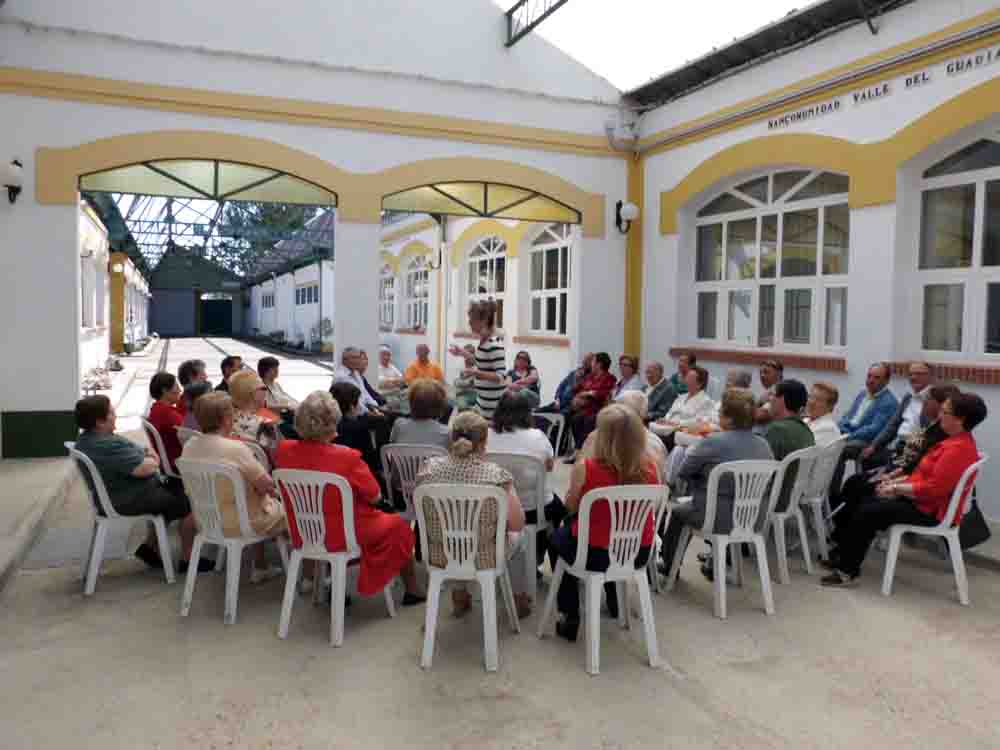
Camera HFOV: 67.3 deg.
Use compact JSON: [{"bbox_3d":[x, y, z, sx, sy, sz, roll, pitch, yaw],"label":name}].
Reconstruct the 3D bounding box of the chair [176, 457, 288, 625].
[{"bbox_3d":[-1.440,0.833,4.077,0.470,0.835,0.520,2,5,18],"label":"chair"}]

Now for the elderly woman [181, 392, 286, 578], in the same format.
[{"bbox_3d":[-1.379,0.658,4.243,0.520,1.160,0.780,2,5,22],"label":"elderly woman"}]

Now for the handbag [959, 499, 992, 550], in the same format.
[{"bbox_3d":[2.804,0.880,4.420,0.130,0.290,0.290,4,6,41],"label":"handbag"}]

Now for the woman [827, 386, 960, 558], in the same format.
[{"bbox_3d":[2.591,0.639,4.945,0.900,1.160,0.500,1,5,12],"label":"woman"}]

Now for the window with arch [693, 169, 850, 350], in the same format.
[{"bbox_3d":[3.046,-1.278,8.464,0.120,2.040,2.550,-2,5,-25],"label":"window with arch"}]

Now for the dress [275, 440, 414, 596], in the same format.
[{"bbox_3d":[-0.719,0.736,3.904,0.520,0.850,0.680,3,5,30],"label":"dress"}]

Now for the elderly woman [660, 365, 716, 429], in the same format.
[{"bbox_3d":[1.541,0.517,6.310,0.820,1.170,0.520,-3,5,-35],"label":"elderly woman"}]

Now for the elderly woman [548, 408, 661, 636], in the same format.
[{"bbox_3d":[0.499,0.742,3.707,0.500,1.230,0.700,-1,5,-16],"label":"elderly woman"}]

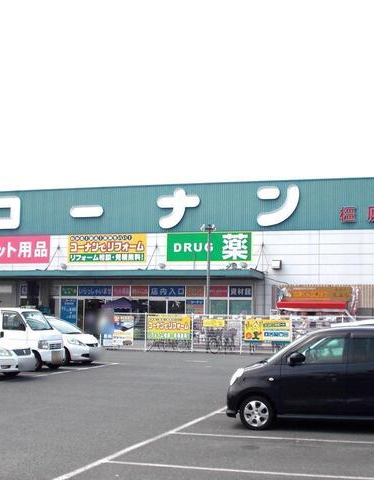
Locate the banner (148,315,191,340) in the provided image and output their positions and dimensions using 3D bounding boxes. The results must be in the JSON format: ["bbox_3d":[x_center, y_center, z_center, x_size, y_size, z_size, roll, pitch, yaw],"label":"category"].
[{"bbox_3d":[-0.701,3.537,32.790,1.858,0.998,0.040,-1,-5,17],"label":"banner"}]

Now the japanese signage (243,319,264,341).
[{"bbox_3d":[2.623,3.527,31.746,0.819,0.861,0.050,-1,-5,18],"label":"japanese signage"}]

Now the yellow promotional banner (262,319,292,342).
[{"bbox_3d":[3.491,3.523,31.463,1.127,0.838,0.050,-1,-5,18],"label":"yellow promotional banner"}]

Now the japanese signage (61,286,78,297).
[{"bbox_3d":[-7.489,3.267,51.850,1.115,0.643,0.040,-1,-5,17],"label":"japanese signage"}]

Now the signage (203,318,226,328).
[{"bbox_3d":[1.038,3.208,31.141,0.854,0.276,0.030,-1,-5,19],"label":"signage"}]

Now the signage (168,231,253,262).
[{"bbox_3d":[1.320,0.443,49.304,5.423,1.762,0.150,-1,-5,19],"label":"signage"}]

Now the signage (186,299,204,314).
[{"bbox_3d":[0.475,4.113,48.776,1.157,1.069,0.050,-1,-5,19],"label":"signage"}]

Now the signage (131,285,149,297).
[{"bbox_3d":[-2.897,3.162,50.001,1.129,0.659,0.050,-1,-5,19],"label":"signage"}]

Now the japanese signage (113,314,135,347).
[{"bbox_3d":[-2.579,3.731,33.349,0.930,1.263,0.040,-1,-5,17],"label":"japanese signage"}]

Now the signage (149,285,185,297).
[{"bbox_3d":[-1.188,3.146,49.932,2.347,0.619,0.040,-1,-5,17],"label":"signage"}]

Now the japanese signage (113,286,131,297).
[{"bbox_3d":[-4.050,3.201,50.803,1.158,0.630,0.040,-1,-5,17],"label":"japanese signage"}]

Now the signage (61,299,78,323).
[{"bbox_3d":[-7.496,4.605,51.743,1.106,1.723,0.040,-1,-5,17],"label":"signage"}]

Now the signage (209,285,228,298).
[{"bbox_3d":[1.539,2.573,40.373,1.057,0.580,0.080,-1,-5,18],"label":"signage"}]

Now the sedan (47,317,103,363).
[{"bbox_3d":[-4.557,3.211,26.527,3.950,1.525,1.695,-1,-5,20],"label":"sedan"}]

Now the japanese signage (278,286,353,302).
[{"bbox_3d":[5.787,2.421,36.212,3.204,0.702,0.120,-1,-5,18],"label":"japanese signage"}]

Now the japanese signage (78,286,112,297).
[{"bbox_3d":[-4.789,2.683,42.429,1.936,0.567,0.080,-1,-5,18],"label":"japanese signage"}]

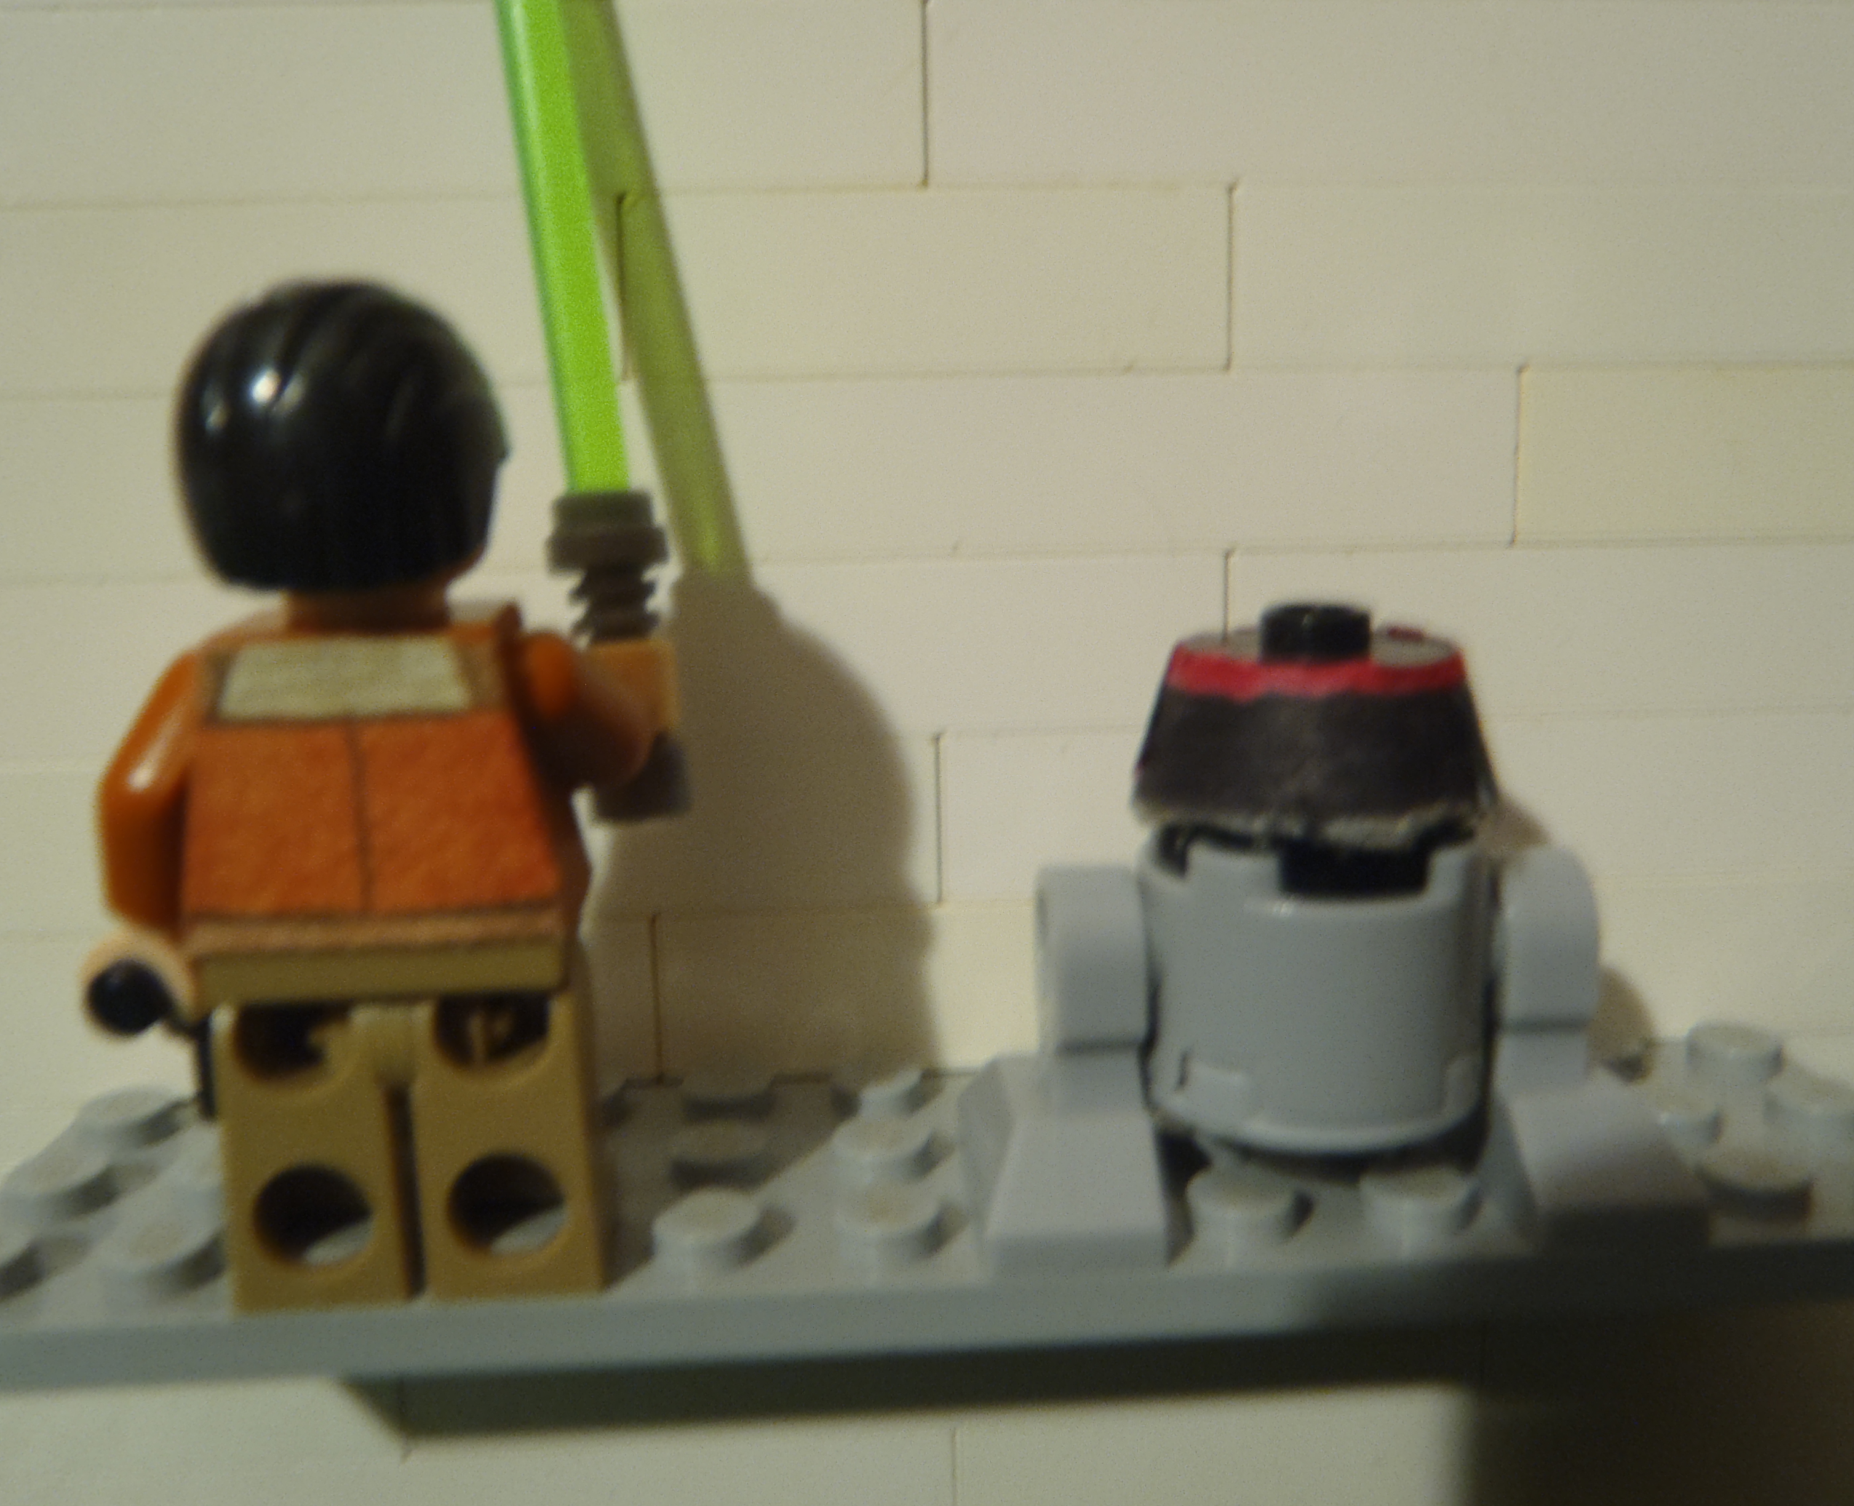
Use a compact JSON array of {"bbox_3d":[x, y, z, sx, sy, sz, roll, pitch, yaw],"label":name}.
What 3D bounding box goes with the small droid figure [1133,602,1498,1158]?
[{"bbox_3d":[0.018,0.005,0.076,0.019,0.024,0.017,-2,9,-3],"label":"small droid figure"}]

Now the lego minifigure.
[{"bbox_3d":[-0.024,0.001,0.071,0.024,0.042,0.018,-2,9,-3],"label":"lego minifigure"}]

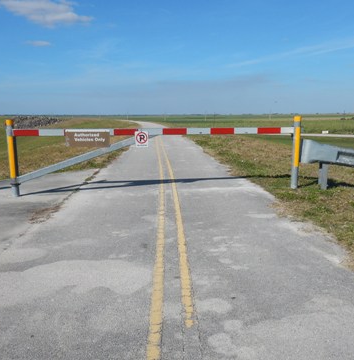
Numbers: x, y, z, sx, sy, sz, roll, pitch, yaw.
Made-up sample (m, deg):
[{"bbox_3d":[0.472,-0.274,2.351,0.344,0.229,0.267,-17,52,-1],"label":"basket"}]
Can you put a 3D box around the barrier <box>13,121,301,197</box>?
[{"bbox_3d":[-0.342,-0.442,6.292,5.502,1.430,0.220,-1,11,-4],"label":"barrier"}]

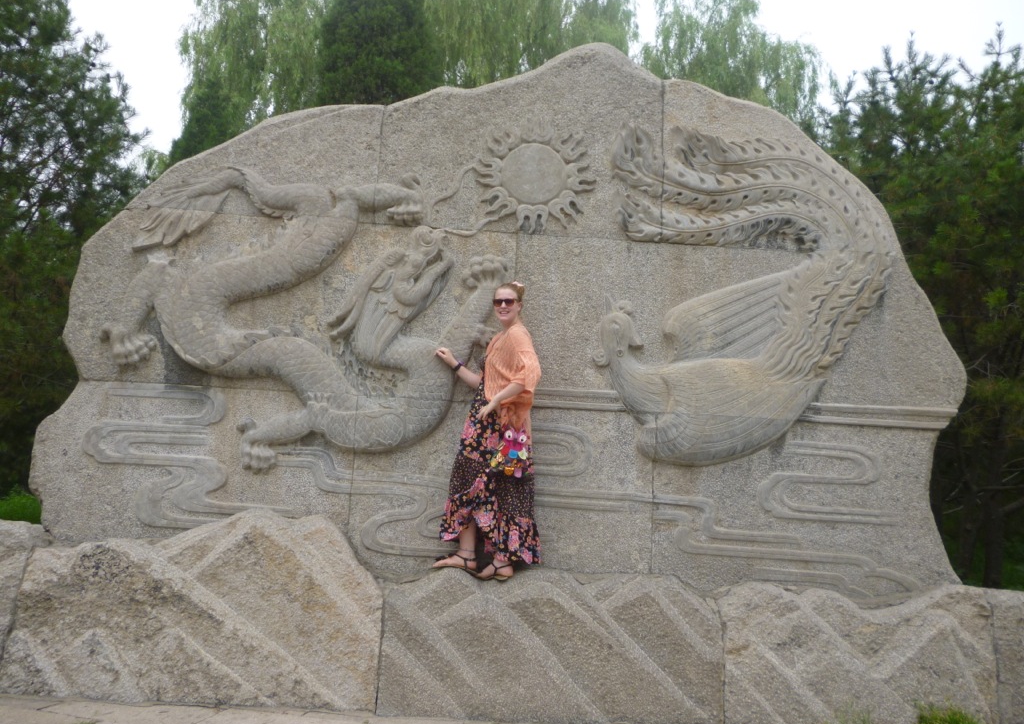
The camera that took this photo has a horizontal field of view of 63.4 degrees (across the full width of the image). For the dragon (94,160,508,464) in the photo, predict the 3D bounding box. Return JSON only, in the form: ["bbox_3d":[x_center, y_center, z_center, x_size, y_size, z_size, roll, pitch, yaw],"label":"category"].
[{"bbox_3d":[-1.220,-0.259,4.892,2.344,1.818,0.200,3,-6,-2],"label":"dragon"}]

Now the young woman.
[{"bbox_3d":[-0.138,0.360,4.694,0.530,1.670,0.530,7,-7,-37],"label":"young woman"}]

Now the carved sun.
[{"bbox_3d":[0.141,-1.120,5.079,0.758,0.696,0.090,3,-6,-2],"label":"carved sun"}]

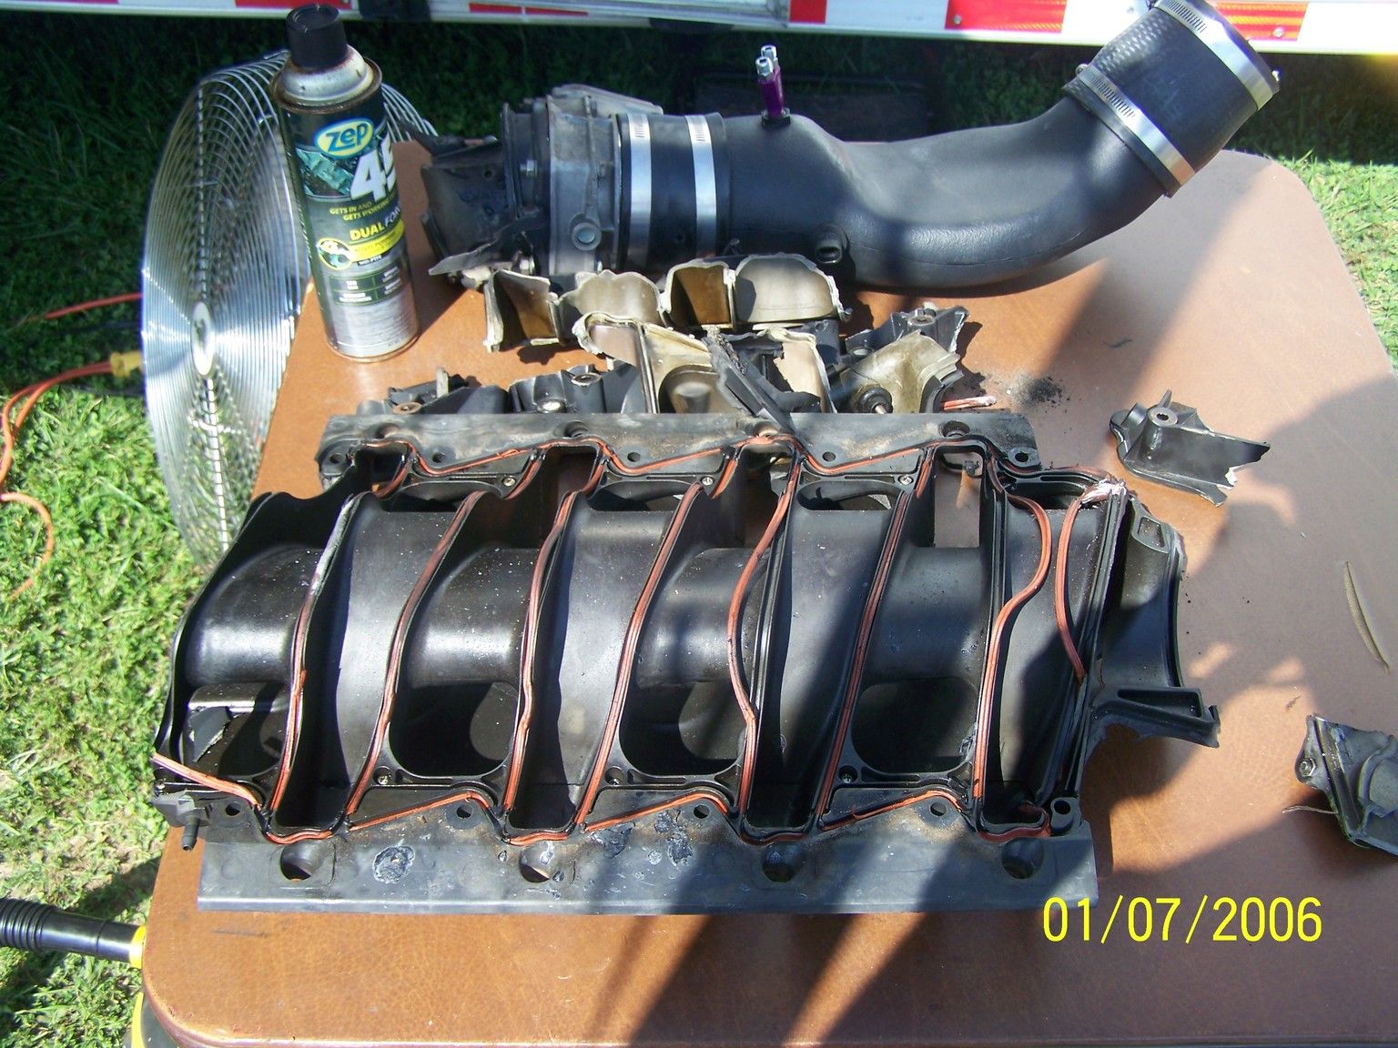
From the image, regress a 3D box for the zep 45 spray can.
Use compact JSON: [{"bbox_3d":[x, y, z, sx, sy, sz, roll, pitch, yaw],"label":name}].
[{"bbox_3d":[-0.234,-0.221,1.022,0.069,0.252,0.069,0,49,0],"label":"zep 45 spray can"}]

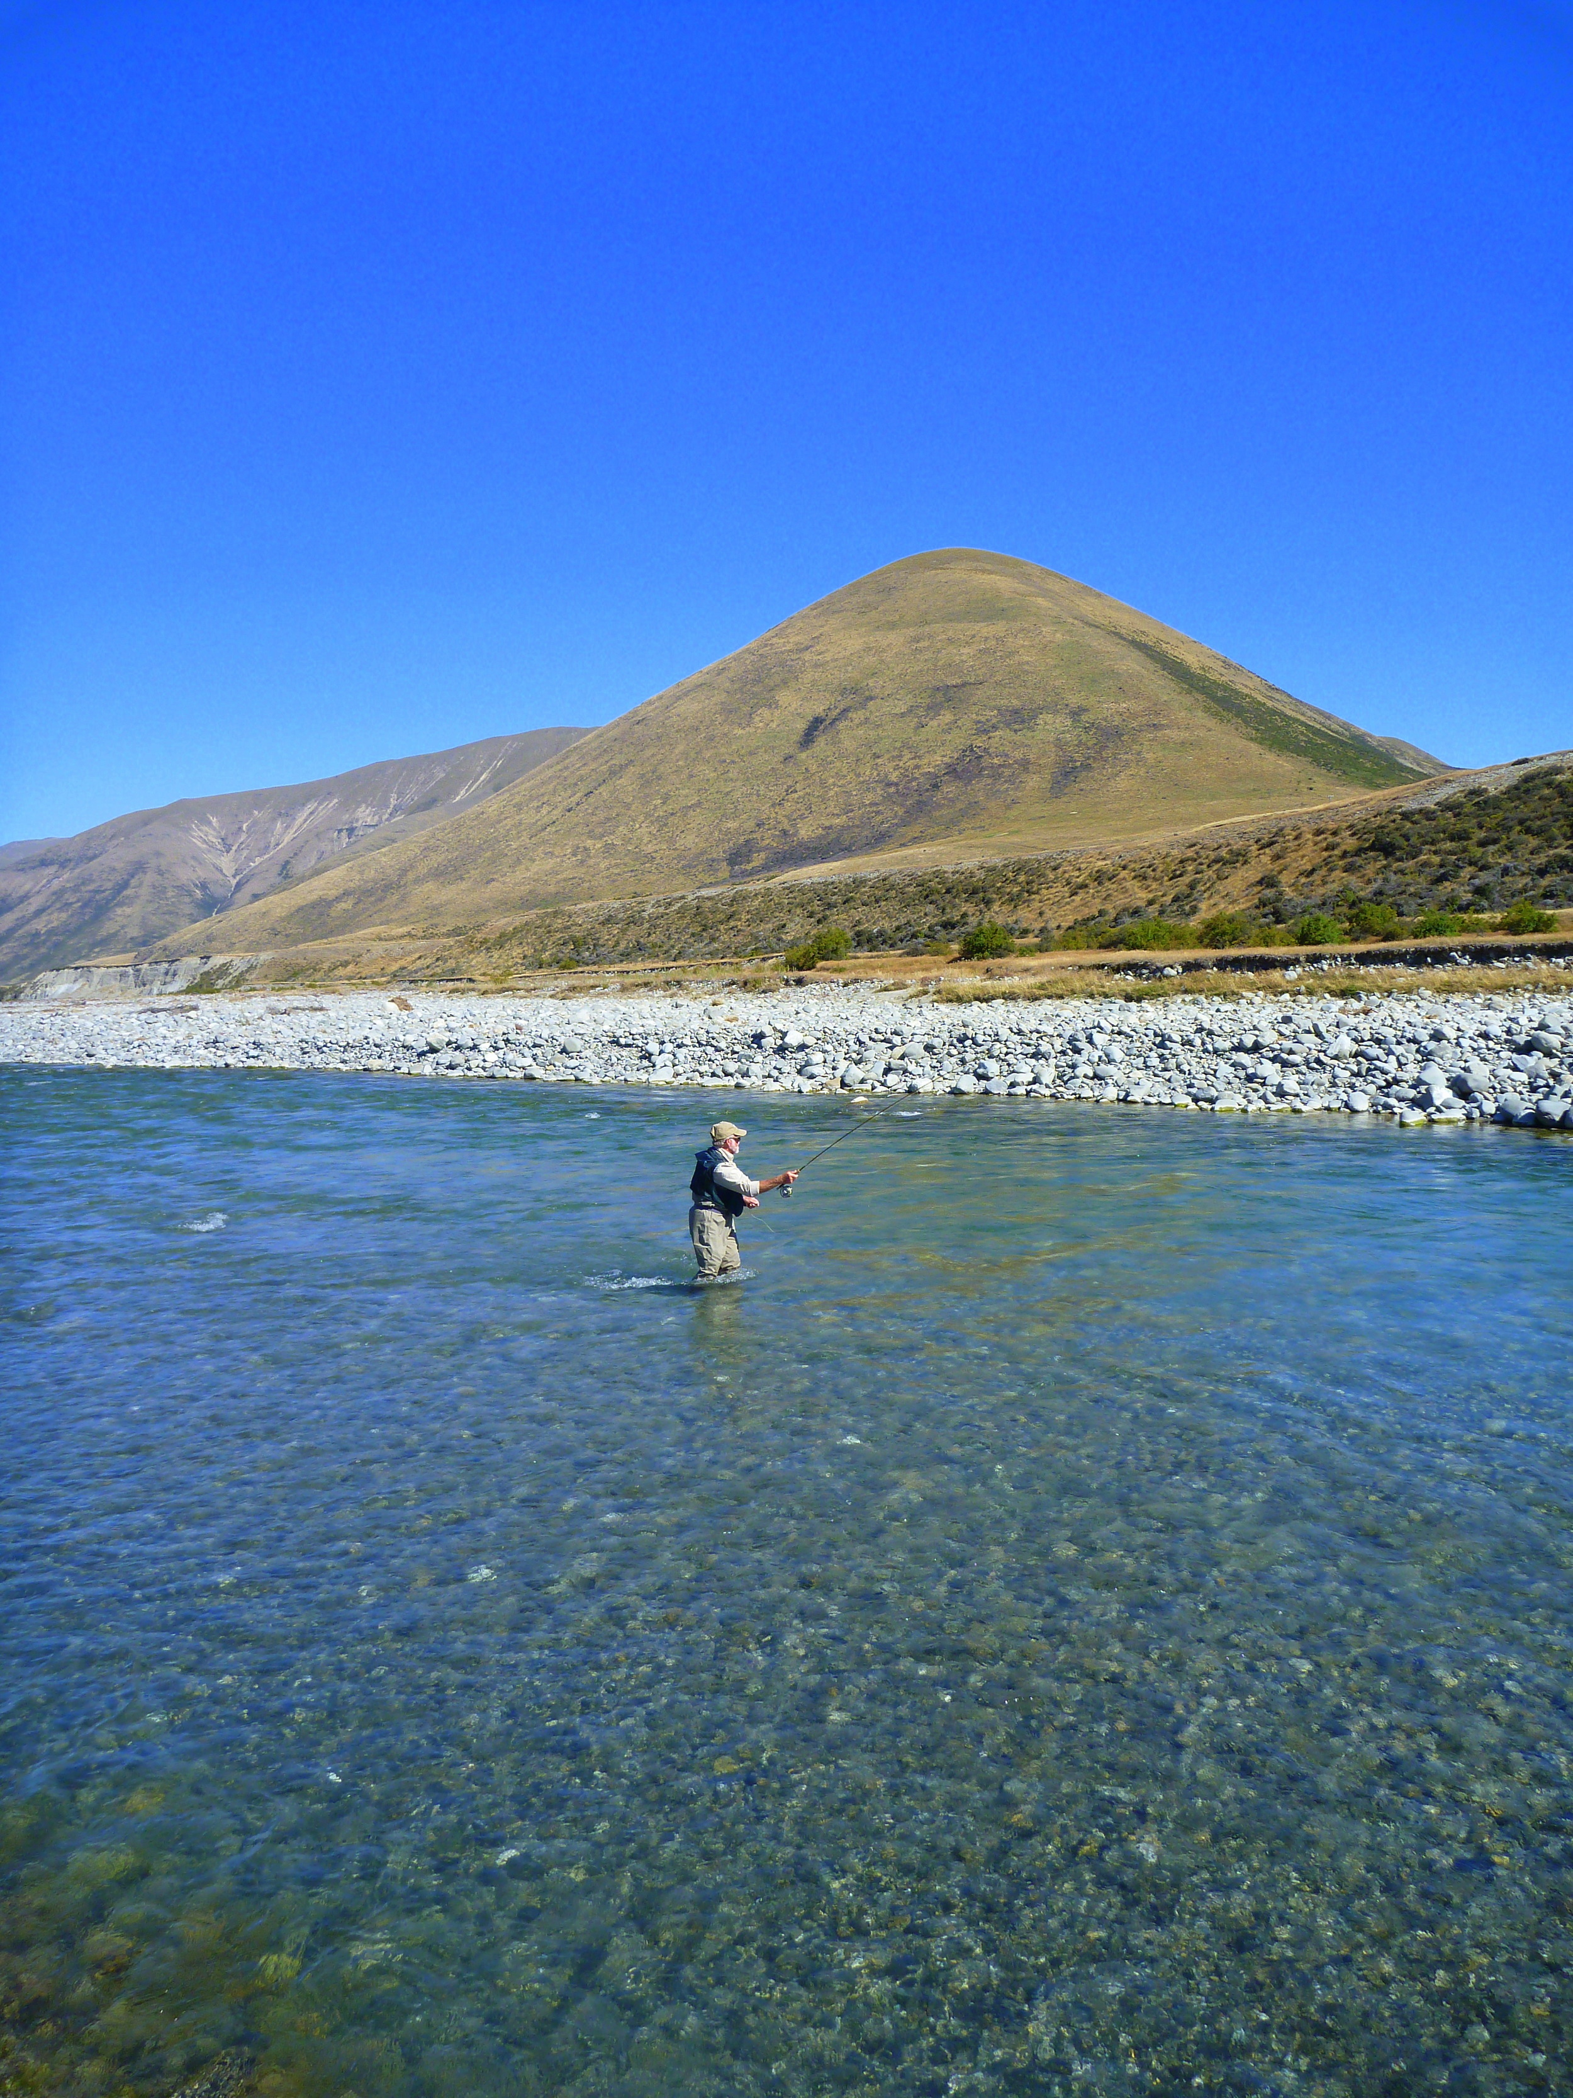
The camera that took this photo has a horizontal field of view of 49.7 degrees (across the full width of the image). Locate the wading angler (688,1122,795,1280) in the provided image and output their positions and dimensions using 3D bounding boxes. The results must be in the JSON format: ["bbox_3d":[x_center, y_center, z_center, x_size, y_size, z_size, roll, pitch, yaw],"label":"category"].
[{"bbox_3d":[-0.335,1.411,13.100,0.830,1.700,0.600,-1,3,-17],"label":"wading angler"}]

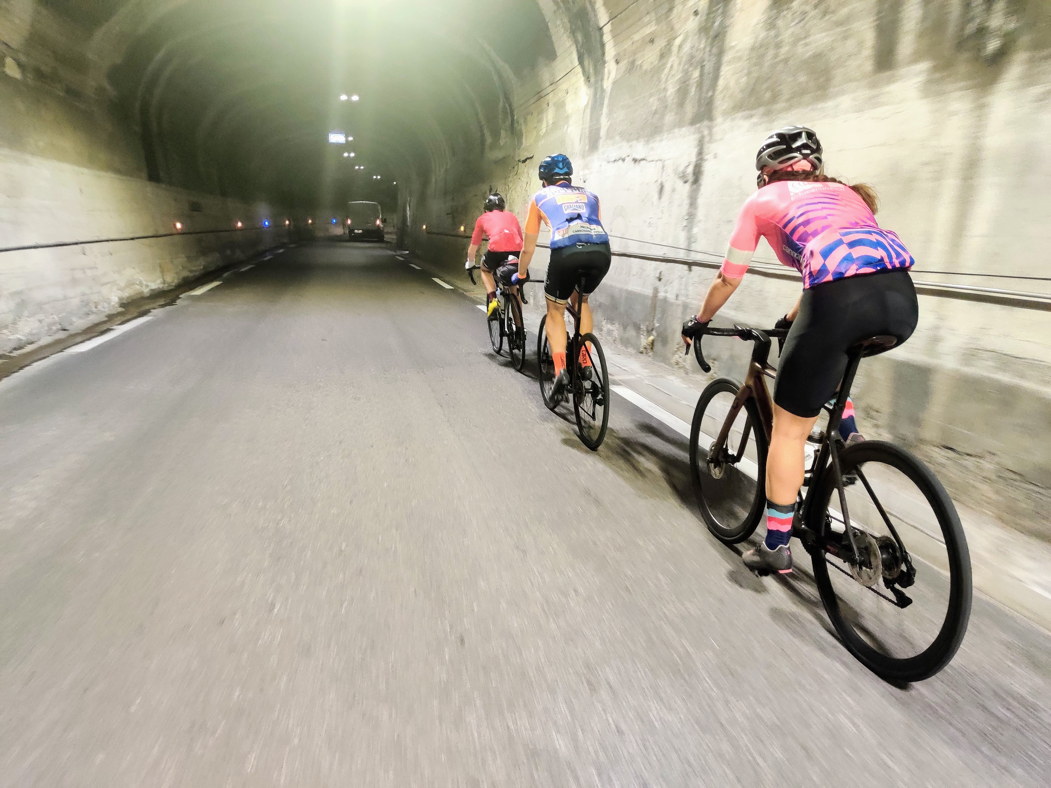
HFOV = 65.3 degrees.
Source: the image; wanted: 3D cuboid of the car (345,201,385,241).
[{"bbox_3d":[-10.157,-11.105,52.609,2.050,2.380,5.400,1,11,-8],"label":"car"}]

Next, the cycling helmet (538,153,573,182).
[{"bbox_3d":[0.198,-1.468,5.310,0.215,0.168,0.285,0,12,-13],"label":"cycling helmet"}]

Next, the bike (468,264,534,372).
[{"bbox_3d":[-0.208,-0.770,7.611,0.440,0.950,1.660,0,12,-13],"label":"bike"}]

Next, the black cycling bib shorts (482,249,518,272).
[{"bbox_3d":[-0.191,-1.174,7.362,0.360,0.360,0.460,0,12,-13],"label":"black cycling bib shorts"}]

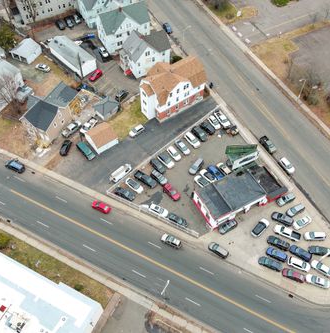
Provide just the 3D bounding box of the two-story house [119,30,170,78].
[{"bbox_3d":[-5.956,-33.777,118.261,14.400,10.100,8.700,-26,60,-16],"label":"two-story house"}]

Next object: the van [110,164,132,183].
[{"bbox_3d":[-10.568,1.540,98.449,1.980,2.050,5.450,36,62,22],"label":"van"}]

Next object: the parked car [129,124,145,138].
[{"bbox_3d":[-7.272,-9.402,106.352,4.350,1.580,1.780,-37,63,-23],"label":"parked car"}]

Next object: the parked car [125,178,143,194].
[{"bbox_3d":[-7.509,4.680,97.991,4.650,1.480,1.810,34,63,21],"label":"parked car"}]

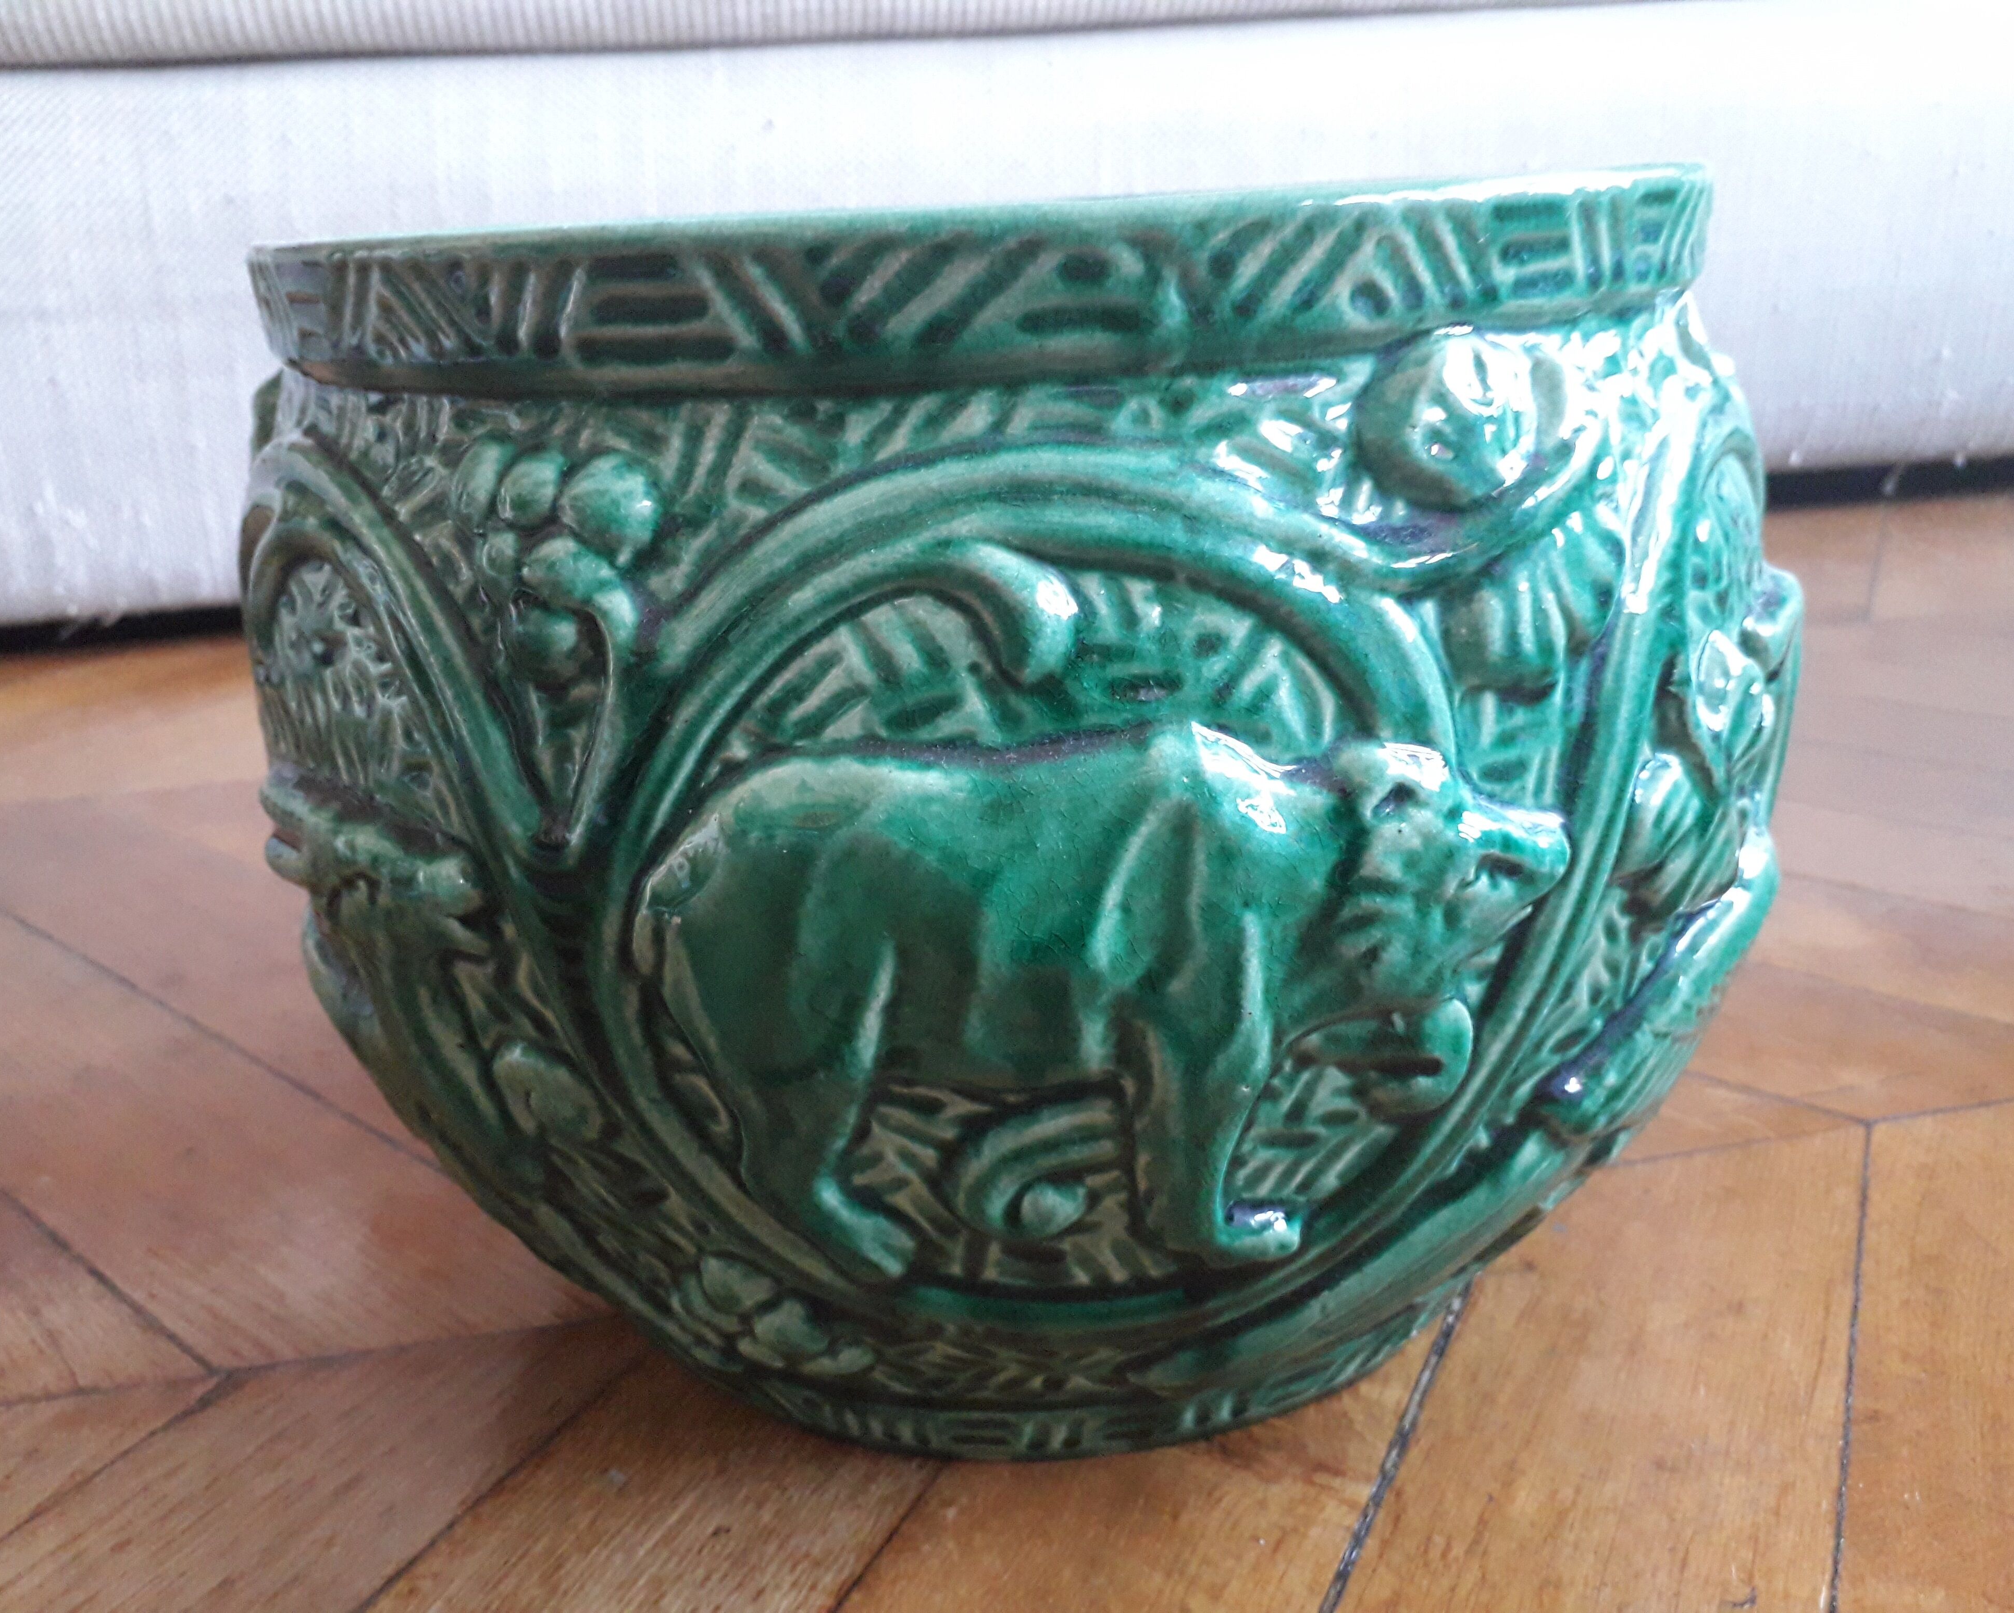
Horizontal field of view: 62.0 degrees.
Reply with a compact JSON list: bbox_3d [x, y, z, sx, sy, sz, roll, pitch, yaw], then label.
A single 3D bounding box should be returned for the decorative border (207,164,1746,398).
[{"bbox_3d":[-0.005,-0.106,0.325,0.260,0.021,0.260,-3,20,0],"label":"decorative border"}]

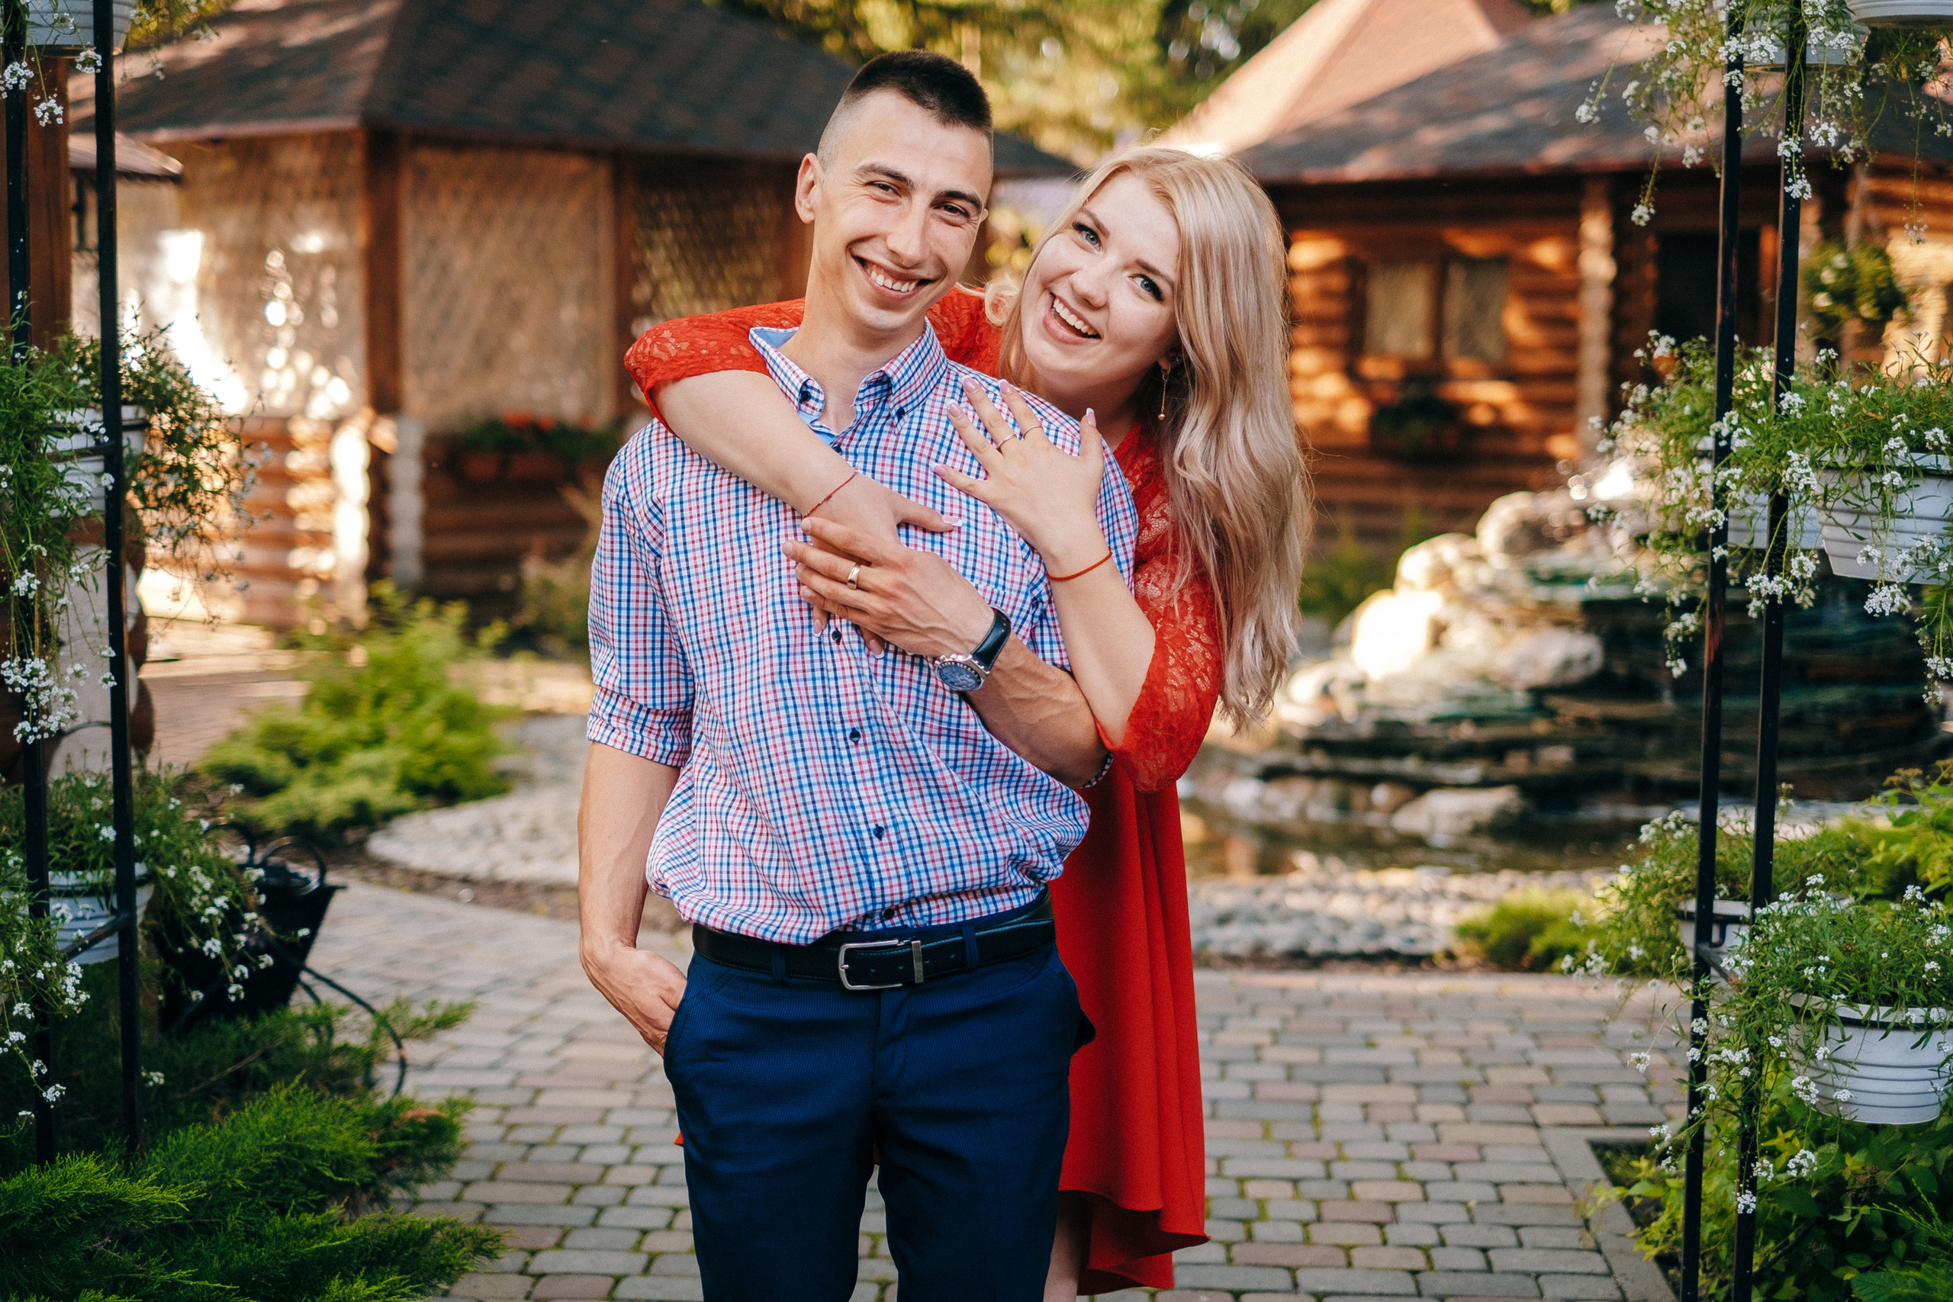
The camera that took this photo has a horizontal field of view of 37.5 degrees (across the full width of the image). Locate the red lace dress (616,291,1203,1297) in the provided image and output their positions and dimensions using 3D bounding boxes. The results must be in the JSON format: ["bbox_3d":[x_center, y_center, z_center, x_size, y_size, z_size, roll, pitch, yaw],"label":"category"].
[{"bbox_3d":[-0.045,0.149,2.620,0.540,0.960,0.460,2,6,10],"label":"red lace dress"}]

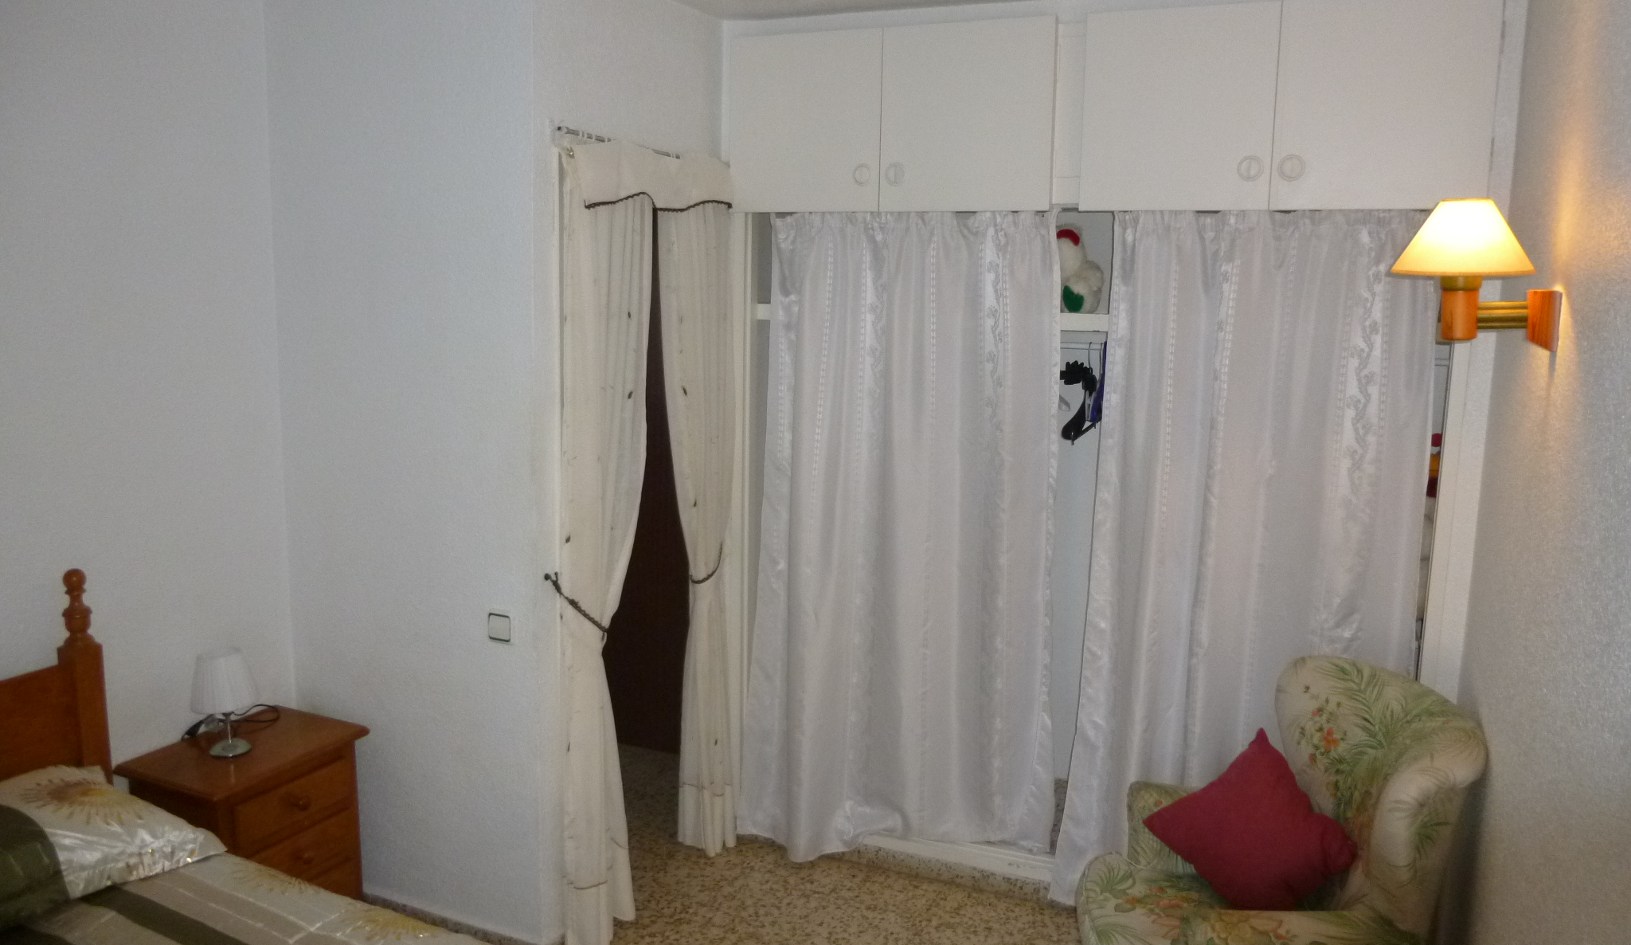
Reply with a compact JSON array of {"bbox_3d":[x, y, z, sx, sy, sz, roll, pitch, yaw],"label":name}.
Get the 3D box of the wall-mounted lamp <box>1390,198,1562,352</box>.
[{"bbox_3d":[1.124,-0.337,2.005,0.269,0.256,0.227,5,9,23],"label":"wall-mounted lamp"}]

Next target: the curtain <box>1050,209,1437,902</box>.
[{"bbox_3d":[1.070,0.299,3.011,0.835,1.911,0.115,5,9,23],"label":"curtain"}]

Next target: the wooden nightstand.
[{"bbox_3d":[-1.376,0.957,2.892,0.357,0.596,0.472,5,9,23],"label":"wooden nightstand"}]

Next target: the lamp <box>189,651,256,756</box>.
[{"bbox_3d":[-1.424,0.544,2.844,0.151,0.252,0.151,5,9,23],"label":"lamp"}]

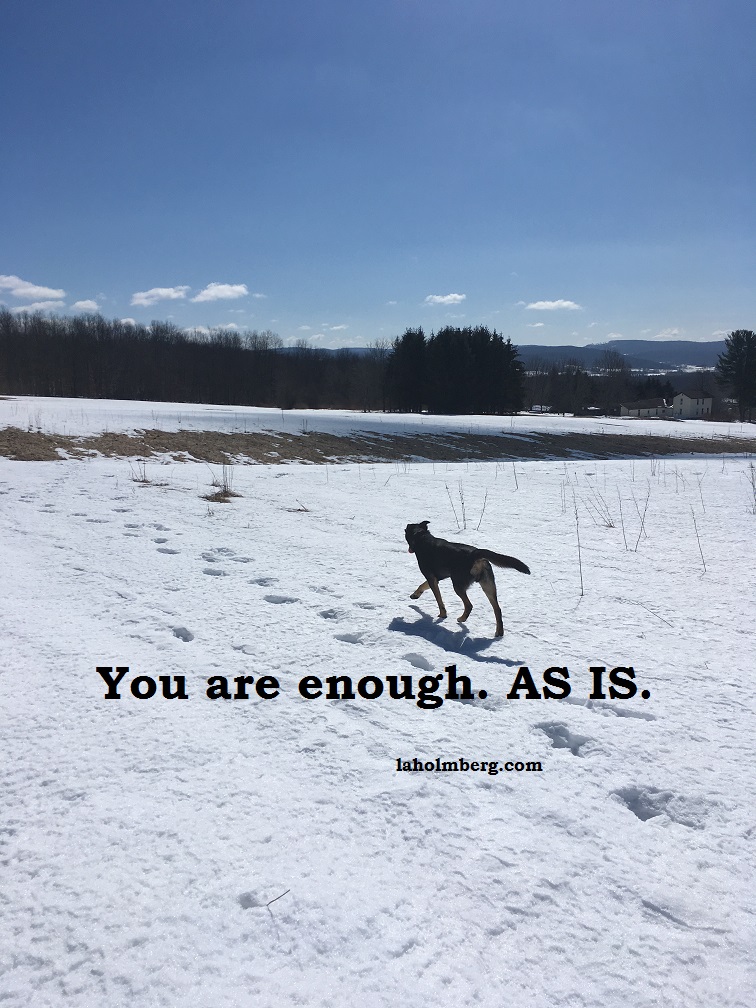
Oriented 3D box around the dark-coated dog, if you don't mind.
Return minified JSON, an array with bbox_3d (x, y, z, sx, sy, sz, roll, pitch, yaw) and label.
[{"bbox_3d":[0.568,0.509,5.550,0.340,0.660,1.050,-5,10,-34],"label":"dark-coated dog"}]

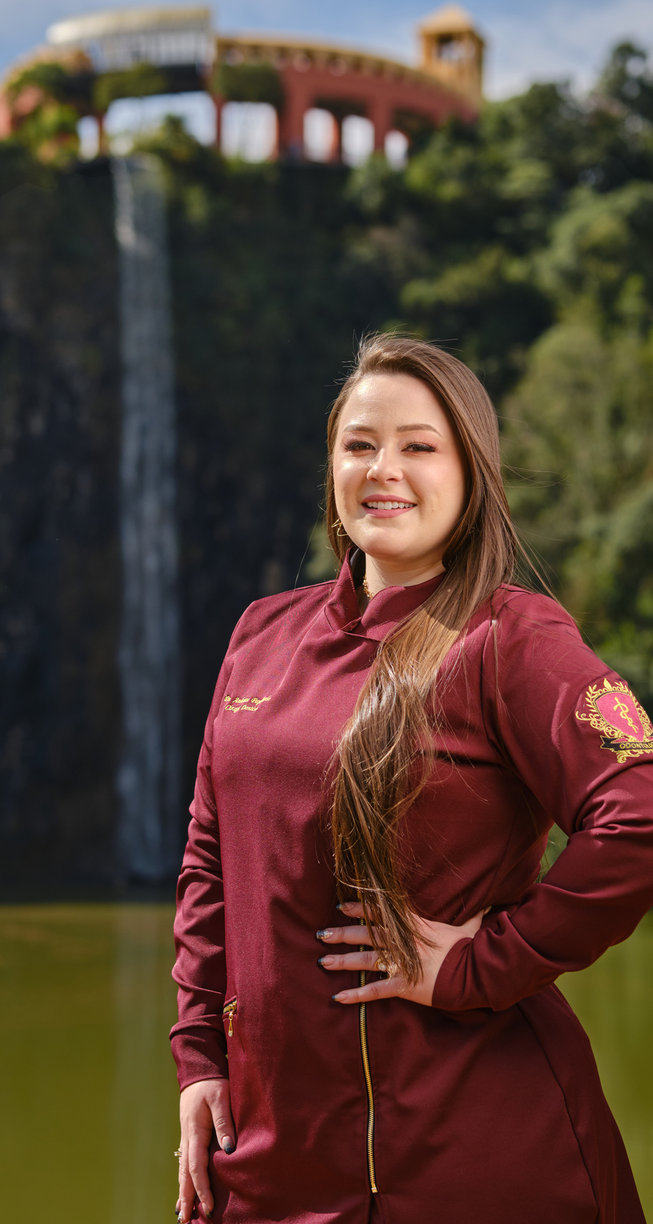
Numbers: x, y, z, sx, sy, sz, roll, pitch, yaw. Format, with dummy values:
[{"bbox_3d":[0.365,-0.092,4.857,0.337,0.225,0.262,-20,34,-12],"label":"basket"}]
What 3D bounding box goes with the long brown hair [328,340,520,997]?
[{"bbox_3d":[0.108,0.045,2.740,0.220,0.690,0.280,-2,-5,20],"label":"long brown hair"}]

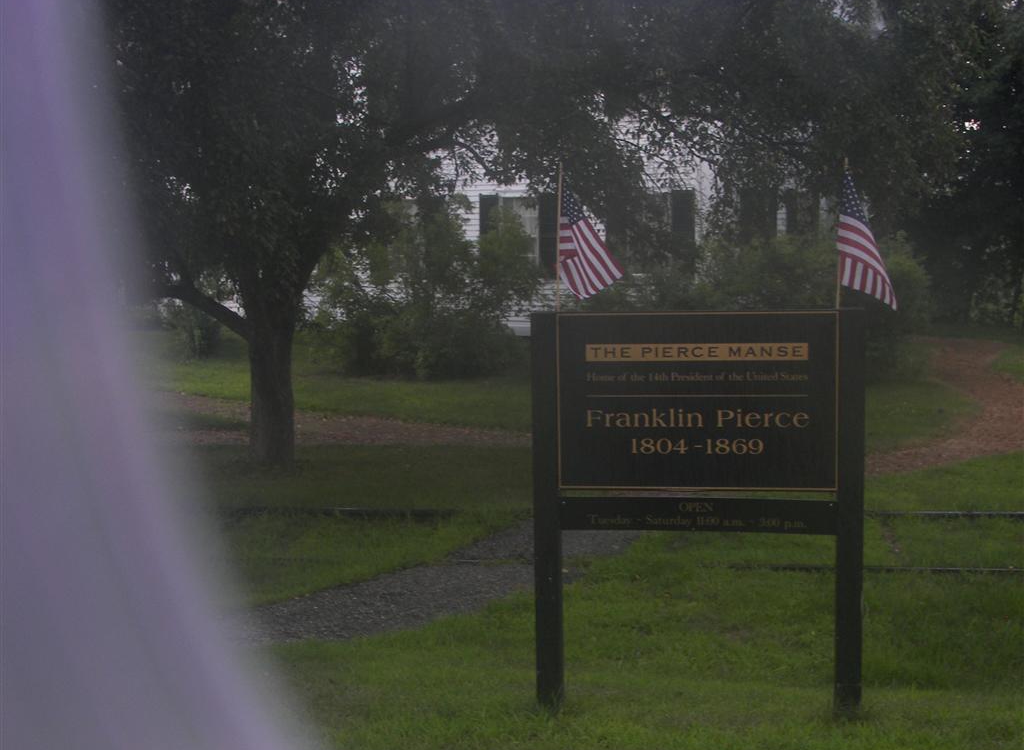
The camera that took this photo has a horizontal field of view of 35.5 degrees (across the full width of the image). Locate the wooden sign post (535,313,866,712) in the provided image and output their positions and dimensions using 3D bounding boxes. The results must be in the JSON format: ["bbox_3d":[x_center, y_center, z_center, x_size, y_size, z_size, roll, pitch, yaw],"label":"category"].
[{"bbox_3d":[0.664,0.486,5.735,1.169,1.460,0.100,0,8,8],"label":"wooden sign post"}]

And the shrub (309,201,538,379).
[{"bbox_3d":[-1.169,-1.164,22.000,3.000,2.329,2.700,-1,8,0],"label":"shrub"}]

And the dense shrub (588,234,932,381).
[{"bbox_3d":[3.279,-0.922,21.500,4.150,1.918,2.800,-1,8,0],"label":"dense shrub"}]

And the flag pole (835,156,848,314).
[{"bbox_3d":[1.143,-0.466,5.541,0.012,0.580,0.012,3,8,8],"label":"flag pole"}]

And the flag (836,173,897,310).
[{"bbox_3d":[1.228,-0.462,5.531,0.205,0.475,0.120,0,8,8],"label":"flag"}]

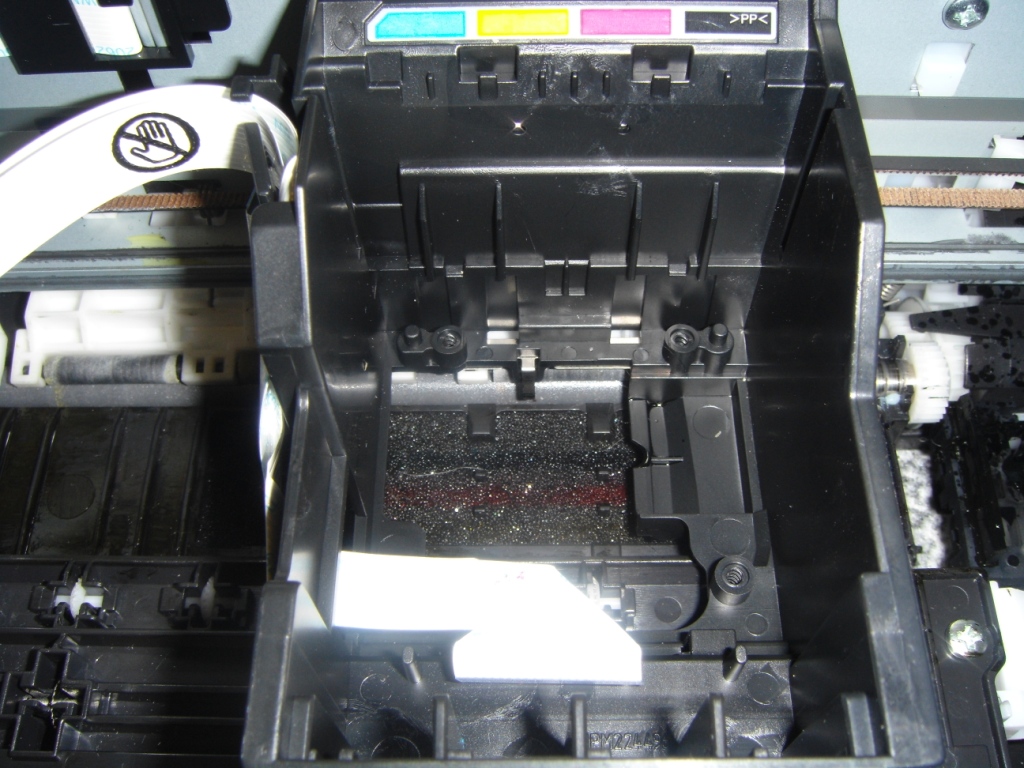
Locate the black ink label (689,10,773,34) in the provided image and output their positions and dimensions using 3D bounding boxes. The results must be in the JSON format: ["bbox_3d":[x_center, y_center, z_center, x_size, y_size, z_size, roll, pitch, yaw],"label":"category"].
[{"bbox_3d":[0.027,-0.045,0.130,0.011,0.003,0.001,0,10,0],"label":"black ink label"}]

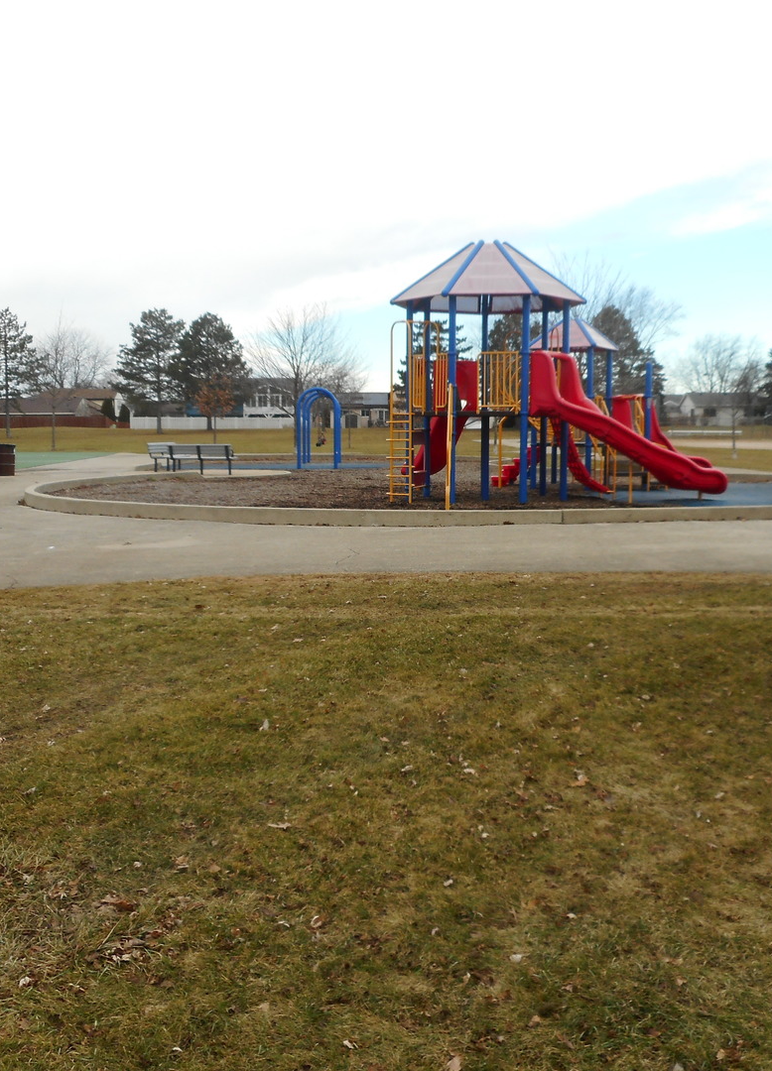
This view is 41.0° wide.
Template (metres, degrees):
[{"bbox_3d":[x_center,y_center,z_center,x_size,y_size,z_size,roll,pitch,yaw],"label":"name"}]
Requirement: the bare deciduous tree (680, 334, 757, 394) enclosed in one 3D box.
[{"bbox_3d":[52.288,-24.483,163.277,12.490,14.220,12.490,0,7,0],"label":"bare deciduous tree"}]

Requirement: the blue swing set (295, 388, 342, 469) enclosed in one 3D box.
[{"bbox_3d":[-2.120,-3.566,33.663,1.250,2.420,6.800,0,7,-2],"label":"blue swing set"}]

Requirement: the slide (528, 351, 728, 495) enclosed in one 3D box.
[{"bbox_3d":[4.229,-1.941,17.850,3.400,2.500,1.000,0,6,-3],"label":"slide"}]

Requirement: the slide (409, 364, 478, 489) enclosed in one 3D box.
[{"bbox_3d":[1.050,-2.319,22.079,1.150,2.650,2.500,-3,7,-22],"label":"slide"}]

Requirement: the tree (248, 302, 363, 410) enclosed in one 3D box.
[{"bbox_3d":[-3.784,-7.342,47.977,5.300,6.830,5.300,0,7,0],"label":"tree"}]

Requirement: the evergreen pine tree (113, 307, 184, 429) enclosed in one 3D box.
[{"bbox_3d":[-23.678,-16.435,103.000,7.000,12.500,7.000,0,6,0],"label":"evergreen pine tree"}]

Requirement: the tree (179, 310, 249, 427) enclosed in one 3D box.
[{"bbox_3d":[-20.621,-19.403,122.590,9.120,13.860,9.120,0,7,0],"label":"tree"}]

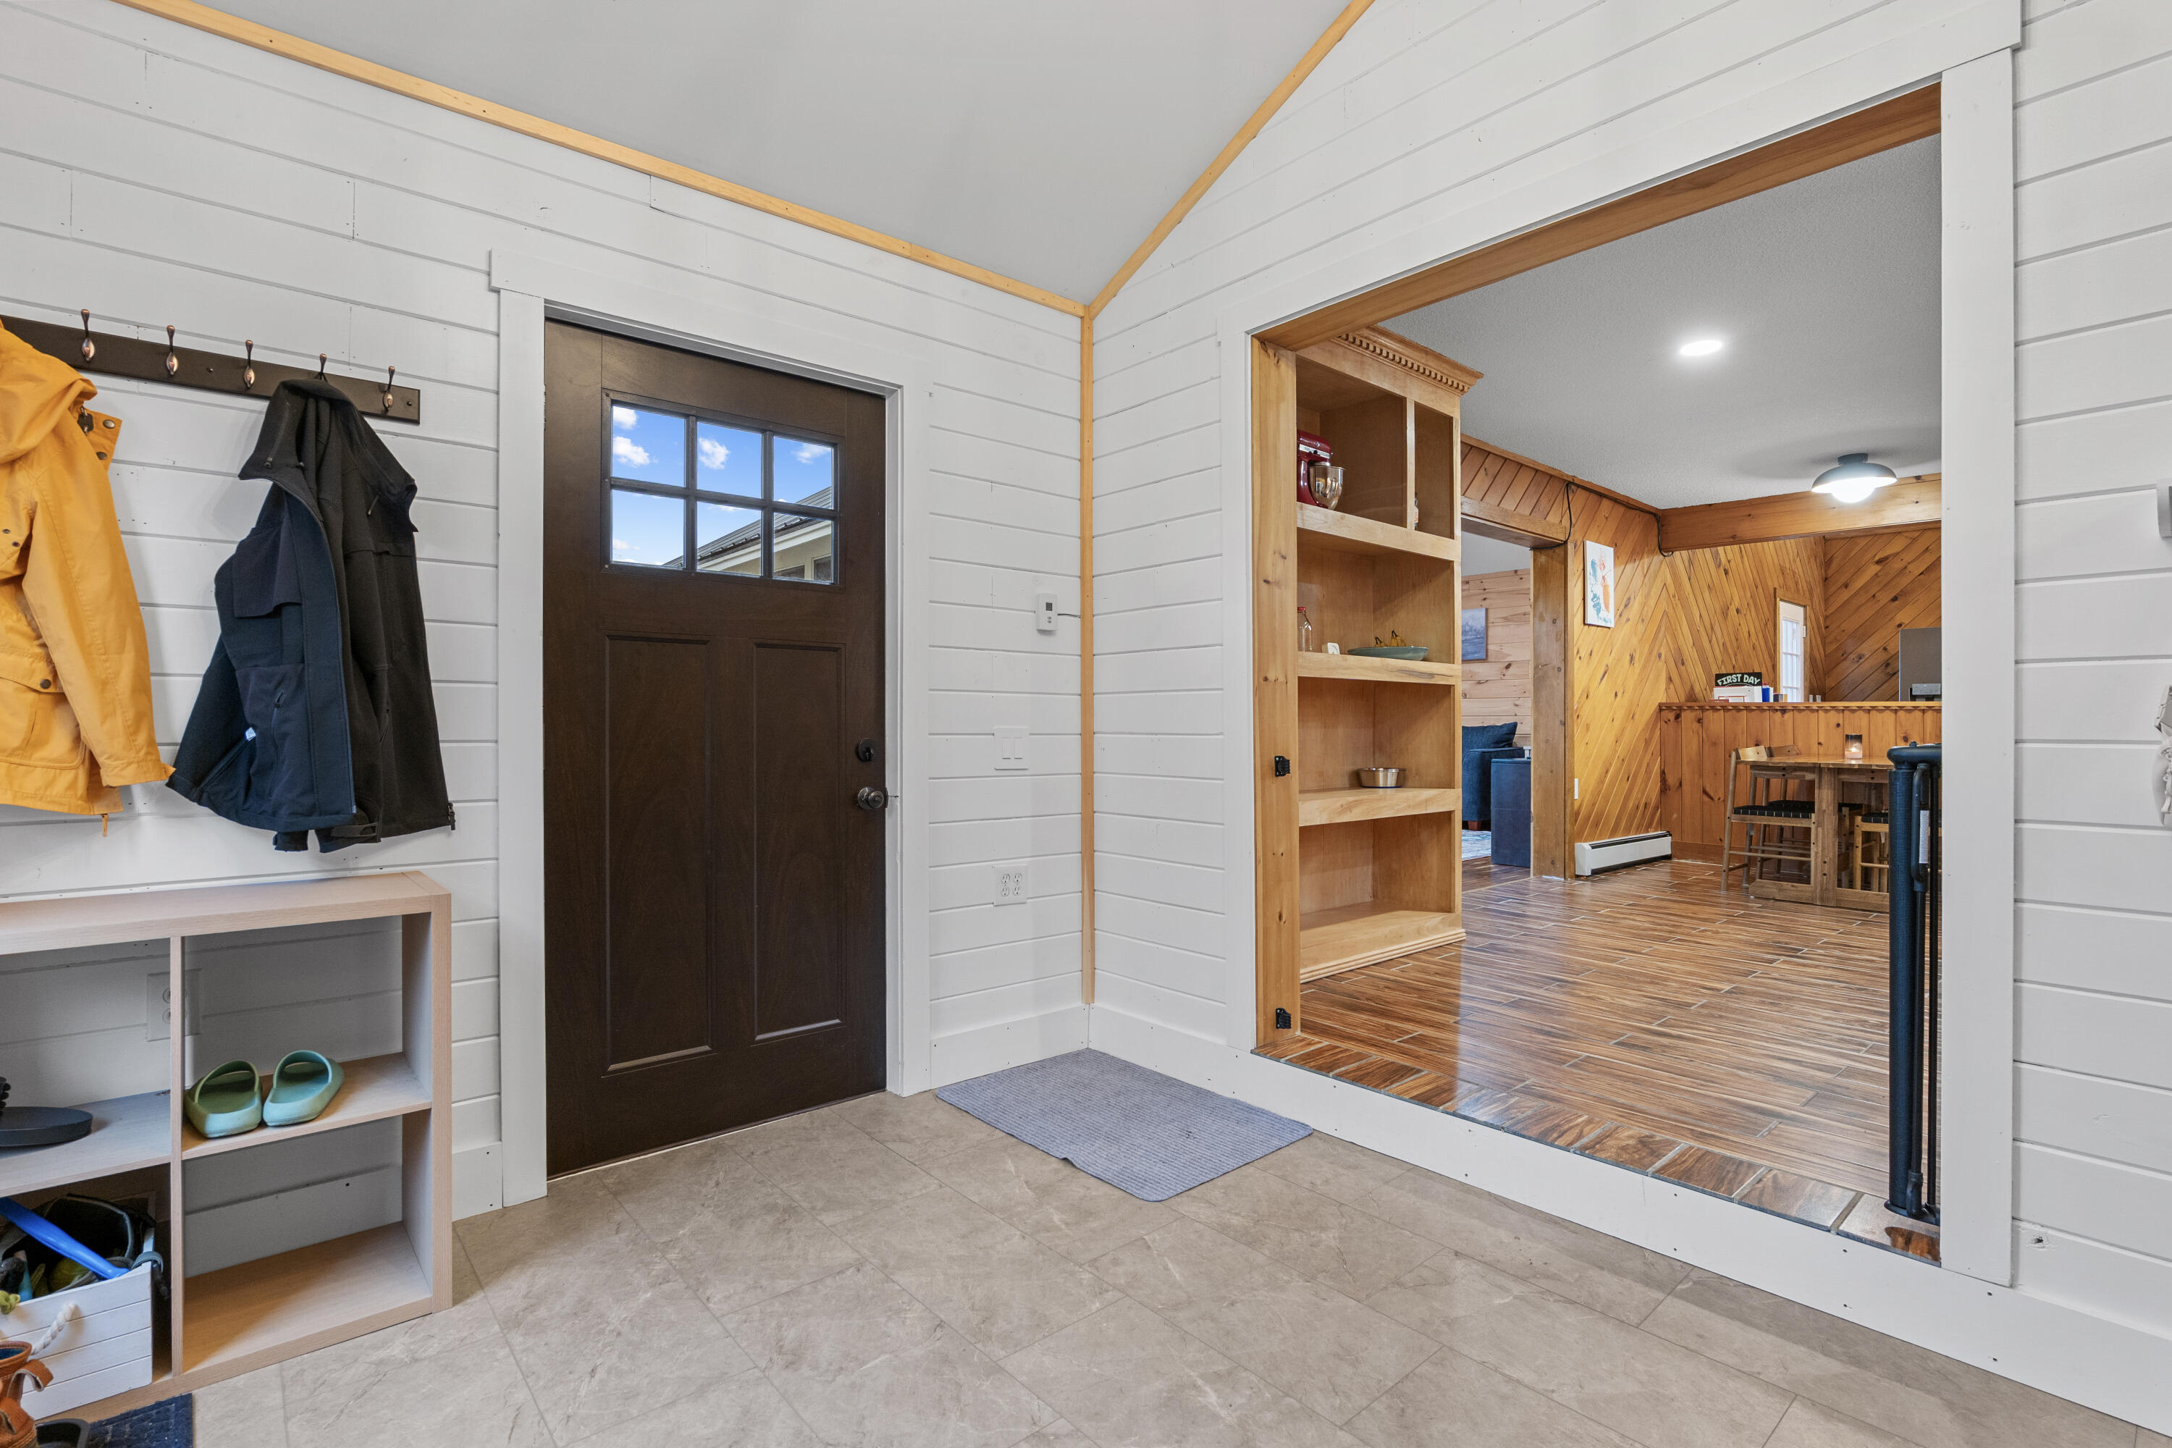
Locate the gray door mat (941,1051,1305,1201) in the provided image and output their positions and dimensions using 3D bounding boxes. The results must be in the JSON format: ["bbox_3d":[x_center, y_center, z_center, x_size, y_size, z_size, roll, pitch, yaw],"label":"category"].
[{"bbox_3d":[0.082,1.091,2.730,0.603,0.010,0.912,0,0,-41],"label":"gray door mat"}]

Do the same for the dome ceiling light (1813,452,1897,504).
[{"bbox_3d":[4.316,-1.369,5.424,0.378,0.251,0.378,0,0,39],"label":"dome ceiling light"}]

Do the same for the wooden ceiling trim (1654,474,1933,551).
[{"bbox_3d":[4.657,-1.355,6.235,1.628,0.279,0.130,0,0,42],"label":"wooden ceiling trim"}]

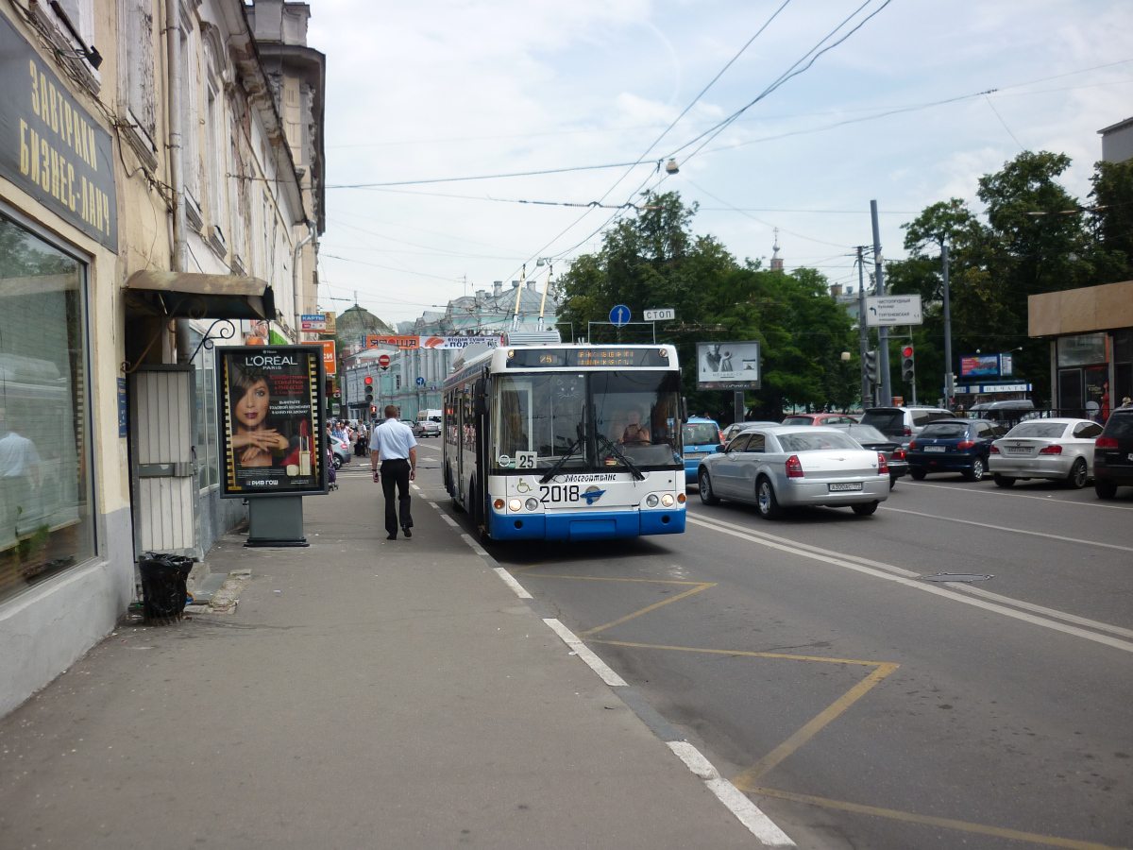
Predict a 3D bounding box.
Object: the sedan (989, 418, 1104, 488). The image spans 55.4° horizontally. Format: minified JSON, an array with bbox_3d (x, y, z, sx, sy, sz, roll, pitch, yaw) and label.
[{"bbox_3d":[10.660,0.595,23.550,1.750,1.420,4.350,-1,1,40],"label":"sedan"}]

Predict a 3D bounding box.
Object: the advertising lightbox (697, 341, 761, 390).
[{"bbox_3d":[10.010,-3.645,66.500,4.000,2.950,0.350,-2,1,-12],"label":"advertising lightbox"}]

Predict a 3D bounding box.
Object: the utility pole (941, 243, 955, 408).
[{"bbox_3d":[17.134,-3.721,48.500,0.260,8.880,0.260,-1,0,-12],"label":"utility pole"}]

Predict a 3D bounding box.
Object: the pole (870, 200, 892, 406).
[{"bbox_3d":[10.798,-3.316,37.000,0.320,8.750,0.320,-4,0,-12],"label":"pole"}]

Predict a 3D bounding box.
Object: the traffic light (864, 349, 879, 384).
[{"bbox_3d":[10.390,-1.994,36.800,0.450,1.160,0.380,-2,1,-15],"label":"traffic light"}]

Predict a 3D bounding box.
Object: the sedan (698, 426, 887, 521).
[{"bbox_3d":[3.830,0.762,19.100,1.880,1.480,5.000,-1,1,-11],"label":"sedan"}]

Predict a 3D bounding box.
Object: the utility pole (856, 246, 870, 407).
[{"bbox_3d":[12.686,-3.348,46.000,0.330,8.470,0.330,-2,0,-12],"label":"utility pole"}]

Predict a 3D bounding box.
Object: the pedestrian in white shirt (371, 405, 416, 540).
[{"bbox_3d":[-2.294,0.631,14.300,0.600,1.770,0.420,-2,1,-10],"label":"pedestrian in white shirt"}]

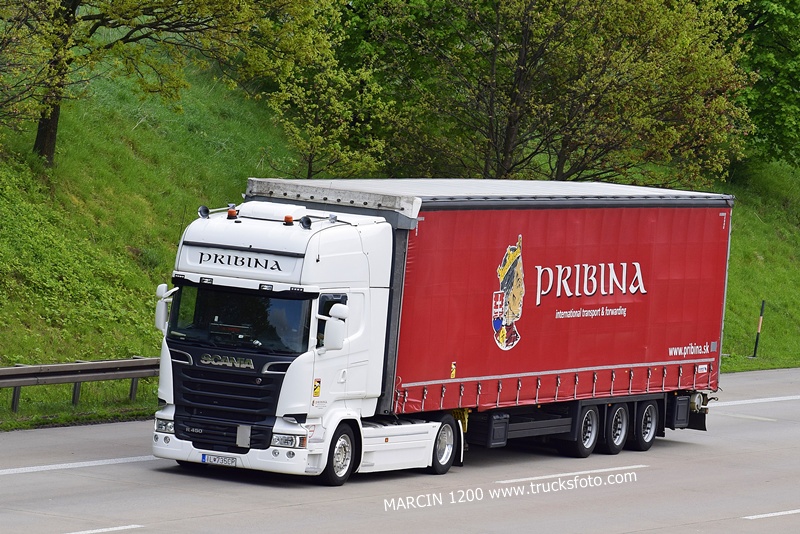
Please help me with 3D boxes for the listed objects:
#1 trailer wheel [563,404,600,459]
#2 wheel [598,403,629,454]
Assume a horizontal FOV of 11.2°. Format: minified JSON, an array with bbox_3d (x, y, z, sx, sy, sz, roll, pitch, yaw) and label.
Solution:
[{"bbox_3d":[2.831,2.525,64.162,0.370,0.930,0.940,6,2,23],"label":"trailer wheel"},{"bbox_3d":[3.367,2.526,65.388,0.370,0.930,0.940,6,2,23],"label":"wheel"}]

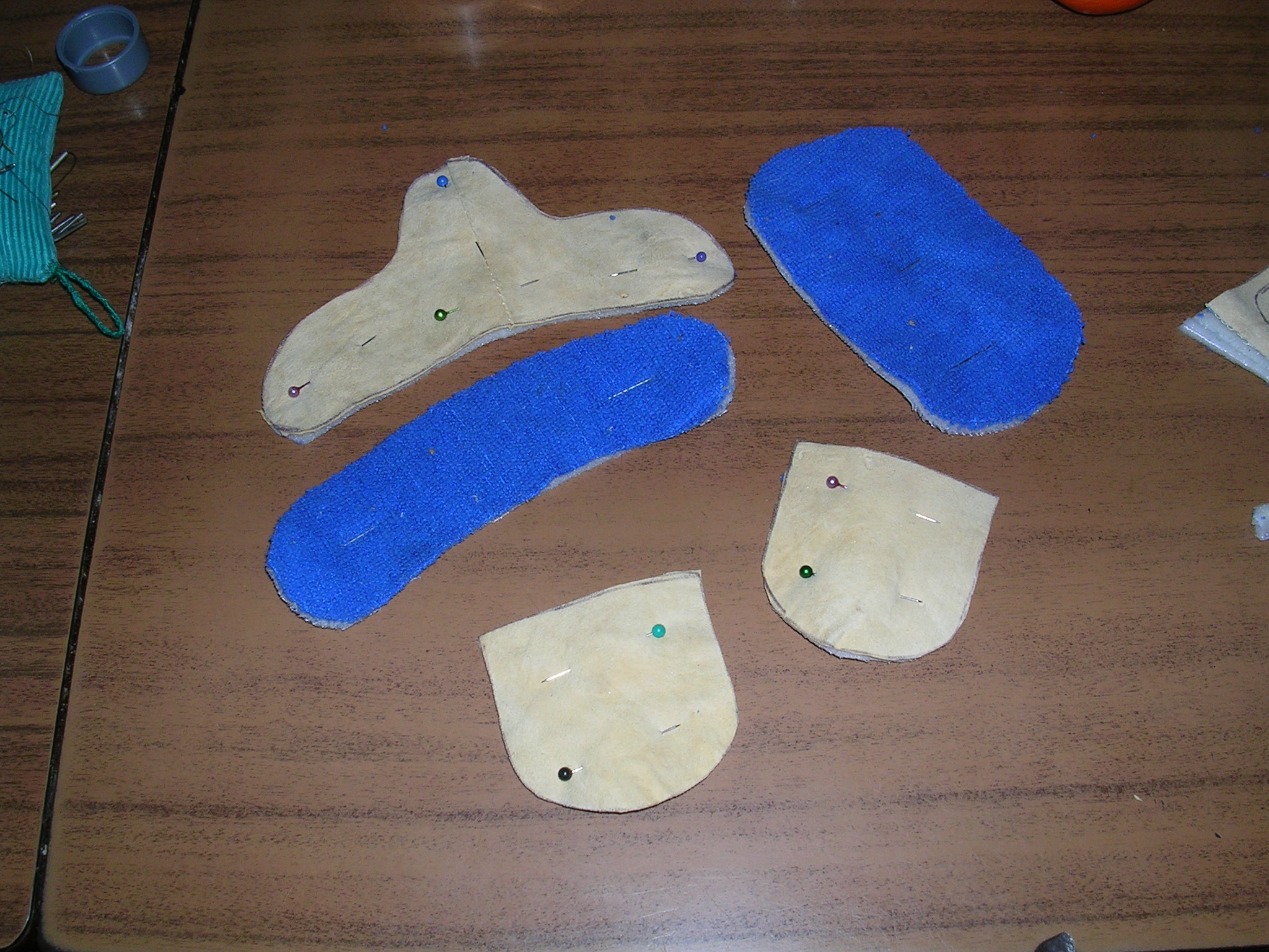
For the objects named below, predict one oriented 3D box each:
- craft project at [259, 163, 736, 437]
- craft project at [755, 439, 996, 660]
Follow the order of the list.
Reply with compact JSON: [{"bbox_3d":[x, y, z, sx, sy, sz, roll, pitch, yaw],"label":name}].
[{"bbox_3d":[-0.057,-0.073,0.485,0.169,0.008,0.088,-20,68,-9],"label":"craft project"},{"bbox_3d":[0.076,0.026,0.443,0.067,0.008,0.072,18,68,8],"label":"craft project"}]

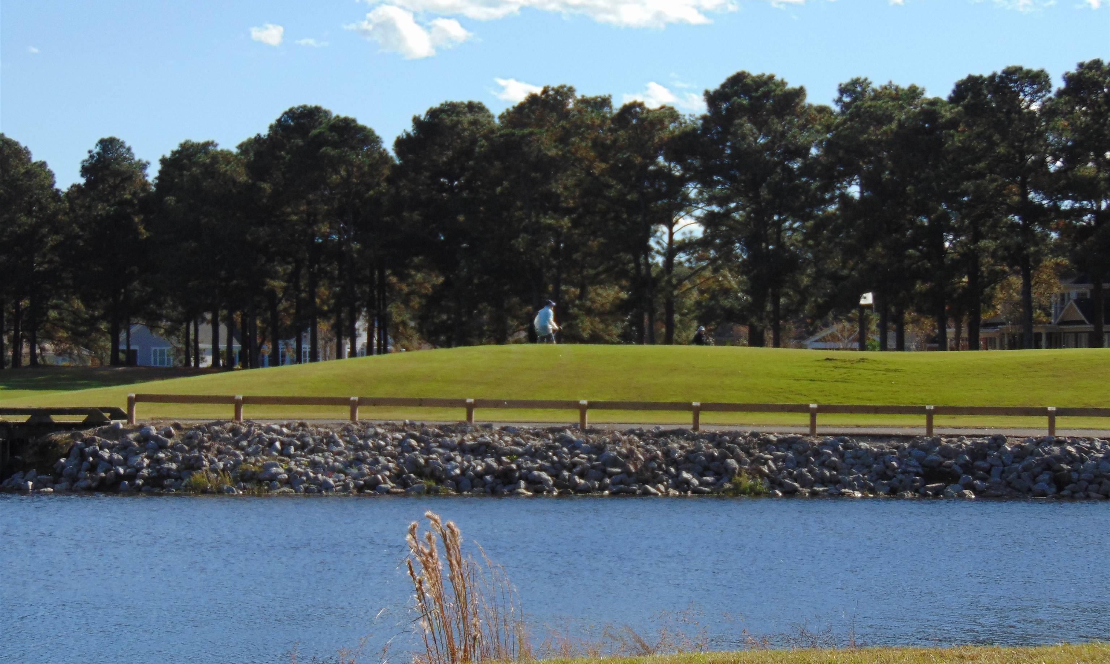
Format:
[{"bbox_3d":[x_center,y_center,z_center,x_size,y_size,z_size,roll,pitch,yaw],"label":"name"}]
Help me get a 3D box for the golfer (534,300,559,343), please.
[{"bbox_3d":[-0.242,-0.035,92.000,0.600,1.640,0.570,0,0,-42],"label":"golfer"}]

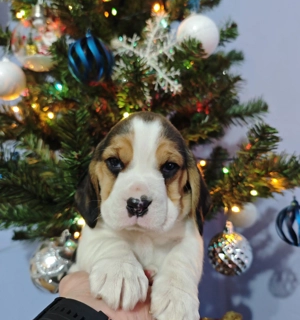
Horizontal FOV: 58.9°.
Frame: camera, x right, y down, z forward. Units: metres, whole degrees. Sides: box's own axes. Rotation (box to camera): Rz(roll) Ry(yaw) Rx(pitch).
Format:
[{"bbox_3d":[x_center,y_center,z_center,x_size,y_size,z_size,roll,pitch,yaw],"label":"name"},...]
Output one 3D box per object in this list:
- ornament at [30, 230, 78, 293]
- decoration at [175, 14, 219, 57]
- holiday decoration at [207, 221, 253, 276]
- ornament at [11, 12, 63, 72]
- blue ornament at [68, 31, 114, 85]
[{"bbox_3d":[-0.159,0.168,0.440,0.078,0.098,0.078,21,3,0],"label":"ornament"},{"bbox_3d":[0.081,-0.210,0.450,0.071,0.073,0.071,0,6,0],"label":"decoration"},{"bbox_3d":[0.129,0.144,0.430,0.072,0.089,0.072,0,6,0],"label":"holiday decoration"},{"bbox_3d":[-0.190,-0.198,0.445,0.083,0.103,0.083,0,6,0],"label":"ornament"},{"bbox_3d":[-0.096,-0.168,0.435,0.073,0.086,0.073,0,6,0],"label":"blue ornament"}]

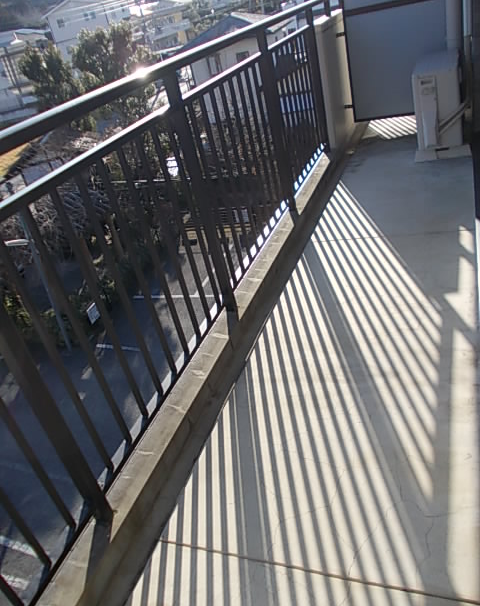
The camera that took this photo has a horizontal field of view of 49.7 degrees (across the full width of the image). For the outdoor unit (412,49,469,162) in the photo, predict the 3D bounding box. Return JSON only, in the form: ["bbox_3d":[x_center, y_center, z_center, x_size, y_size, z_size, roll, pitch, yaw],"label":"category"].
[{"bbox_3d":[1.507,-1.514,3.918,0.317,0.614,0.766,0,33,23],"label":"outdoor unit"}]

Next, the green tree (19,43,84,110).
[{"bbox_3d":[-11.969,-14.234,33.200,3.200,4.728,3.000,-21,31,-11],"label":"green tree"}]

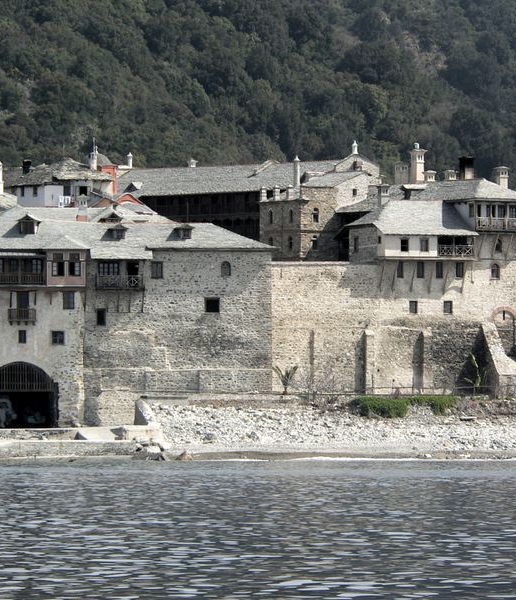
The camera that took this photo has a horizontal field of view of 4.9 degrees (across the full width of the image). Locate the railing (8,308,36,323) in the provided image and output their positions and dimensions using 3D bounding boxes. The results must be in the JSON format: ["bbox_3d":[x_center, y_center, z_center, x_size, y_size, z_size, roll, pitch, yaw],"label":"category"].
[{"bbox_3d":[-20.286,1.378,519.600,2.400,1.300,0.900,0,-1,1],"label":"railing"}]

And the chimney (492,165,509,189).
[{"bbox_3d":[20.383,-10.297,507.000,1.000,1.900,1.000,0,-1,-25],"label":"chimney"}]

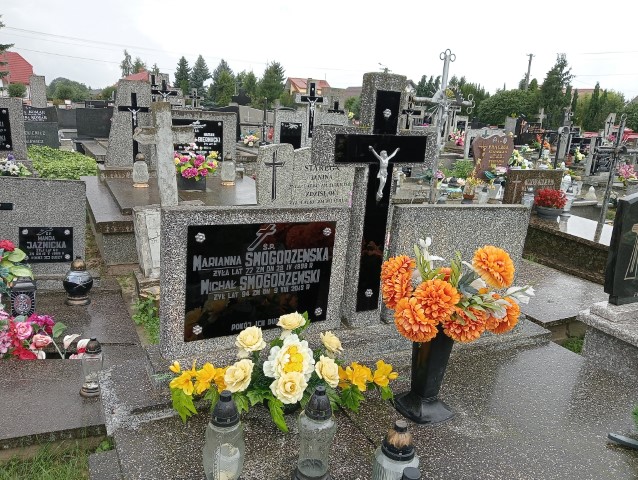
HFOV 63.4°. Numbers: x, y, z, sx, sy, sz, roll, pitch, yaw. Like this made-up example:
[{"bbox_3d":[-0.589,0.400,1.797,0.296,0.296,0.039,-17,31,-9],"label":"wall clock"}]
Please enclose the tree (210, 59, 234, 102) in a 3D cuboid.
[{"bbox_3d":[-8.575,-12.693,45.273,2.300,5.900,2.300,4,13,0],"label":"tree"}]

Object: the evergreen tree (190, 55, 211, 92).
[{"bbox_3d":[-11.928,-15.753,52.000,2.013,5.838,2.013,4,14,0],"label":"evergreen tree"}]

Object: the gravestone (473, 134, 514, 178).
[{"bbox_3d":[2.720,-1.246,7.933,0.790,0.790,0.100,-3,14,-26],"label":"gravestone"}]

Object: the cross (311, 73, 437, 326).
[{"bbox_3d":[0.218,-0.144,2.200,0.567,1.058,0.109,-5,18,-29],"label":"cross"}]

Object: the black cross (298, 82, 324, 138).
[{"bbox_3d":[-0.108,-1.998,8.000,0.410,0.860,0.070,-5,17,-30],"label":"black cross"}]

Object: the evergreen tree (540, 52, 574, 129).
[{"bbox_3d":[14.588,-8.293,32.206,2.000,6.200,2.000,4,13,0],"label":"evergreen tree"}]

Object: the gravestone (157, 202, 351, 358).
[{"bbox_3d":[-0.228,0.138,2.013,0.763,0.537,0.073,-3,16,-33],"label":"gravestone"}]

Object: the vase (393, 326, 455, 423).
[{"bbox_3d":[0.377,0.431,1.761,0.155,0.310,0.155,-4,15,-30],"label":"vase"}]

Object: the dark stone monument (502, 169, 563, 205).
[{"bbox_3d":[2.434,-0.571,5.853,0.880,0.480,0.100,-3,15,-28],"label":"dark stone monument"}]

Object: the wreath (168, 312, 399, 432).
[{"bbox_3d":[-0.106,0.404,1.713,0.730,0.320,0.280,1,13,-13],"label":"wreath"}]

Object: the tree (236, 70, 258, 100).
[{"bbox_3d":[-6.643,-13.705,48.000,2.044,4.088,2.044,4,14,0],"label":"tree"}]

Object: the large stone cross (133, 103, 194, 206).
[{"bbox_3d":[-1.077,-0.596,3.600,0.390,0.710,0.135,-9,16,-29],"label":"large stone cross"}]

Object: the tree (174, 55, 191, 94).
[{"bbox_3d":[-13.740,-15.703,52.000,1.812,5.536,1.812,4,14,0],"label":"tree"}]

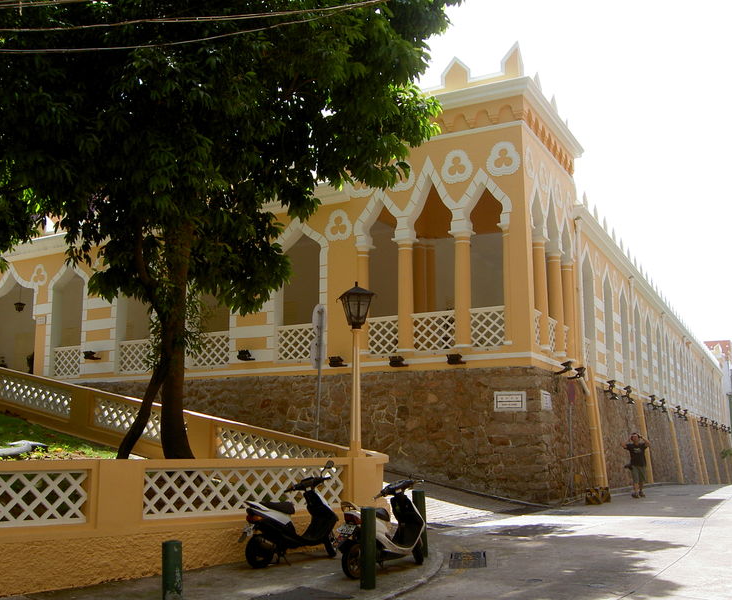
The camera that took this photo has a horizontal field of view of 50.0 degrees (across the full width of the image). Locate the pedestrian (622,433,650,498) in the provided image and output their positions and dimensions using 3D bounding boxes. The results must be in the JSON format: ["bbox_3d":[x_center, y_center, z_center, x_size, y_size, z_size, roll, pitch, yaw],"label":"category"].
[{"bbox_3d":[7.265,4.427,21.114,0.680,1.710,0.450,-4,-12,18],"label":"pedestrian"}]

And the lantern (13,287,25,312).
[{"bbox_3d":[-12.470,-0.018,28.361,0.400,0.920,0.400,-5,-12,27],"label":"lantern"}]

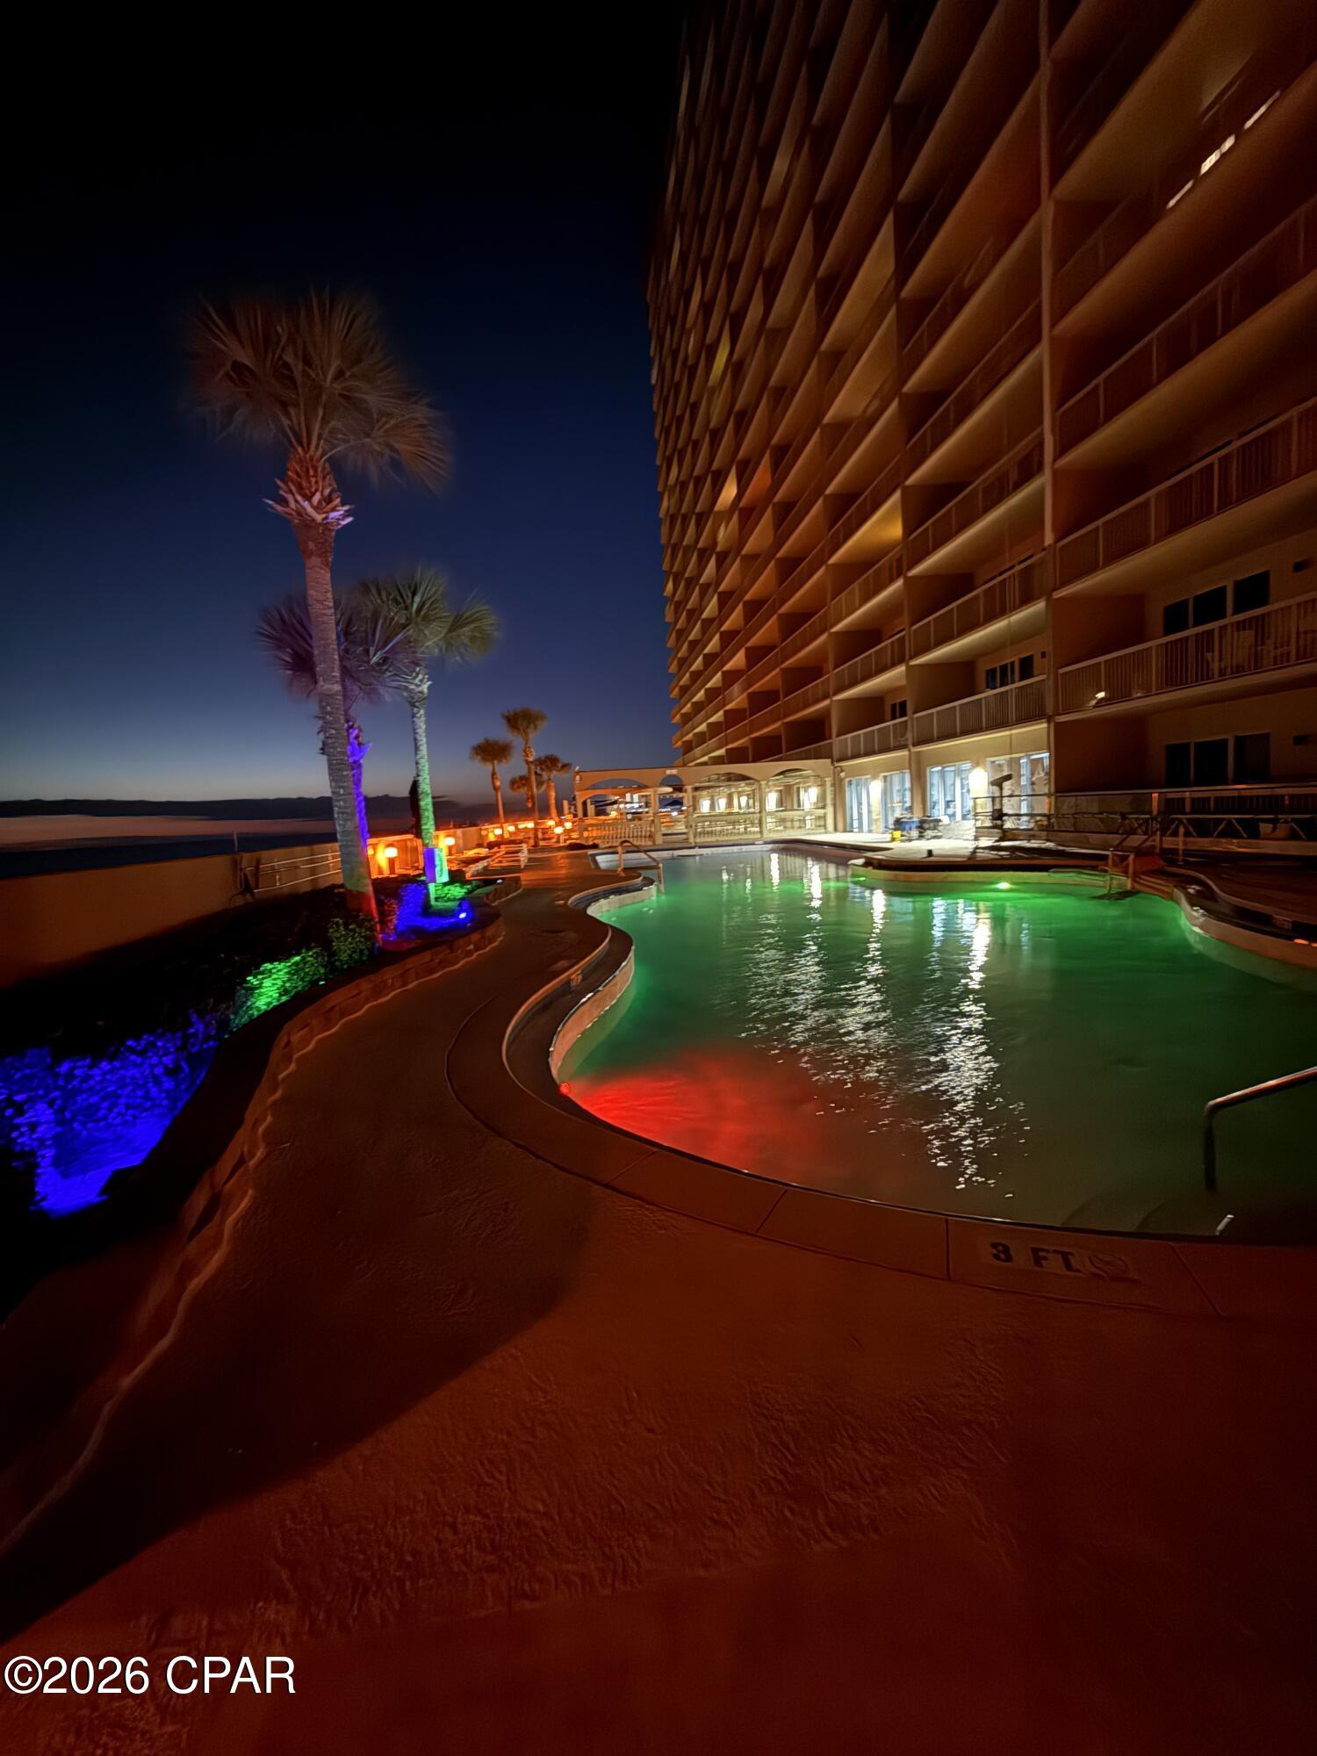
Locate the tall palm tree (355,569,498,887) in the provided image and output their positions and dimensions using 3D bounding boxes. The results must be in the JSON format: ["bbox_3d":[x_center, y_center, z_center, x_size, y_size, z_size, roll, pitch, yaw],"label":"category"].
[{"bbox_3d":[-3.475,-2.114,10.938,2.075,5.138,2.013,-5,6,-18],"label":"tall palm tree"}]

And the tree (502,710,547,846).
[{"bbox_3d":[-6.955,-5.362,37.928,2.361,7.395,2.290,-4,5,-9],"label":"tree"}]

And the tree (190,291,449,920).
[{"bbox_3d":[-3.221,-2.522,7.258,2.380,6.524,2.308,-6,6,-22],"label":"tree"}]

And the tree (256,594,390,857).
[{"bbox_3d":[-5.198,-2.074,11.577,2.034,4.984,1.973,-6,6,-22],"label":"tree"}]

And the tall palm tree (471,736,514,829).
[{"bbox_3d":[-9.379,-5.016,41.155,2.387,6.344,2.315,-5,5,-12],"label":"tall palm tree"}]

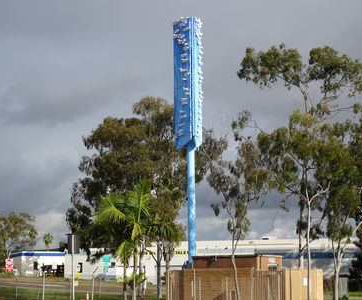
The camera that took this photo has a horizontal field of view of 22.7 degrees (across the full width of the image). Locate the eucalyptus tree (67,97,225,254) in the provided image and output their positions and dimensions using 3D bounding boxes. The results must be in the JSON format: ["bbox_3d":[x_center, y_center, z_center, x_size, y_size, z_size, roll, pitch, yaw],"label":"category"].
[{"bbox_3d":[-3.571,4.259,93.243,15.800,19.909,13.000,-1,-7,0],"label":"eucalyptus tree"}]

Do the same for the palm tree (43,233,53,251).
[{"bbox_3d":[-36.527,28.584,248.467,2.800,11.643,2.800,-1,-7,0],"label":"palm tree"}]

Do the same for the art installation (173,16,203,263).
[{"bbox_3d":[0.775,0.167,82.676,2.200,25.143,2.400,6,-10,-45],"label":"art installation"}]

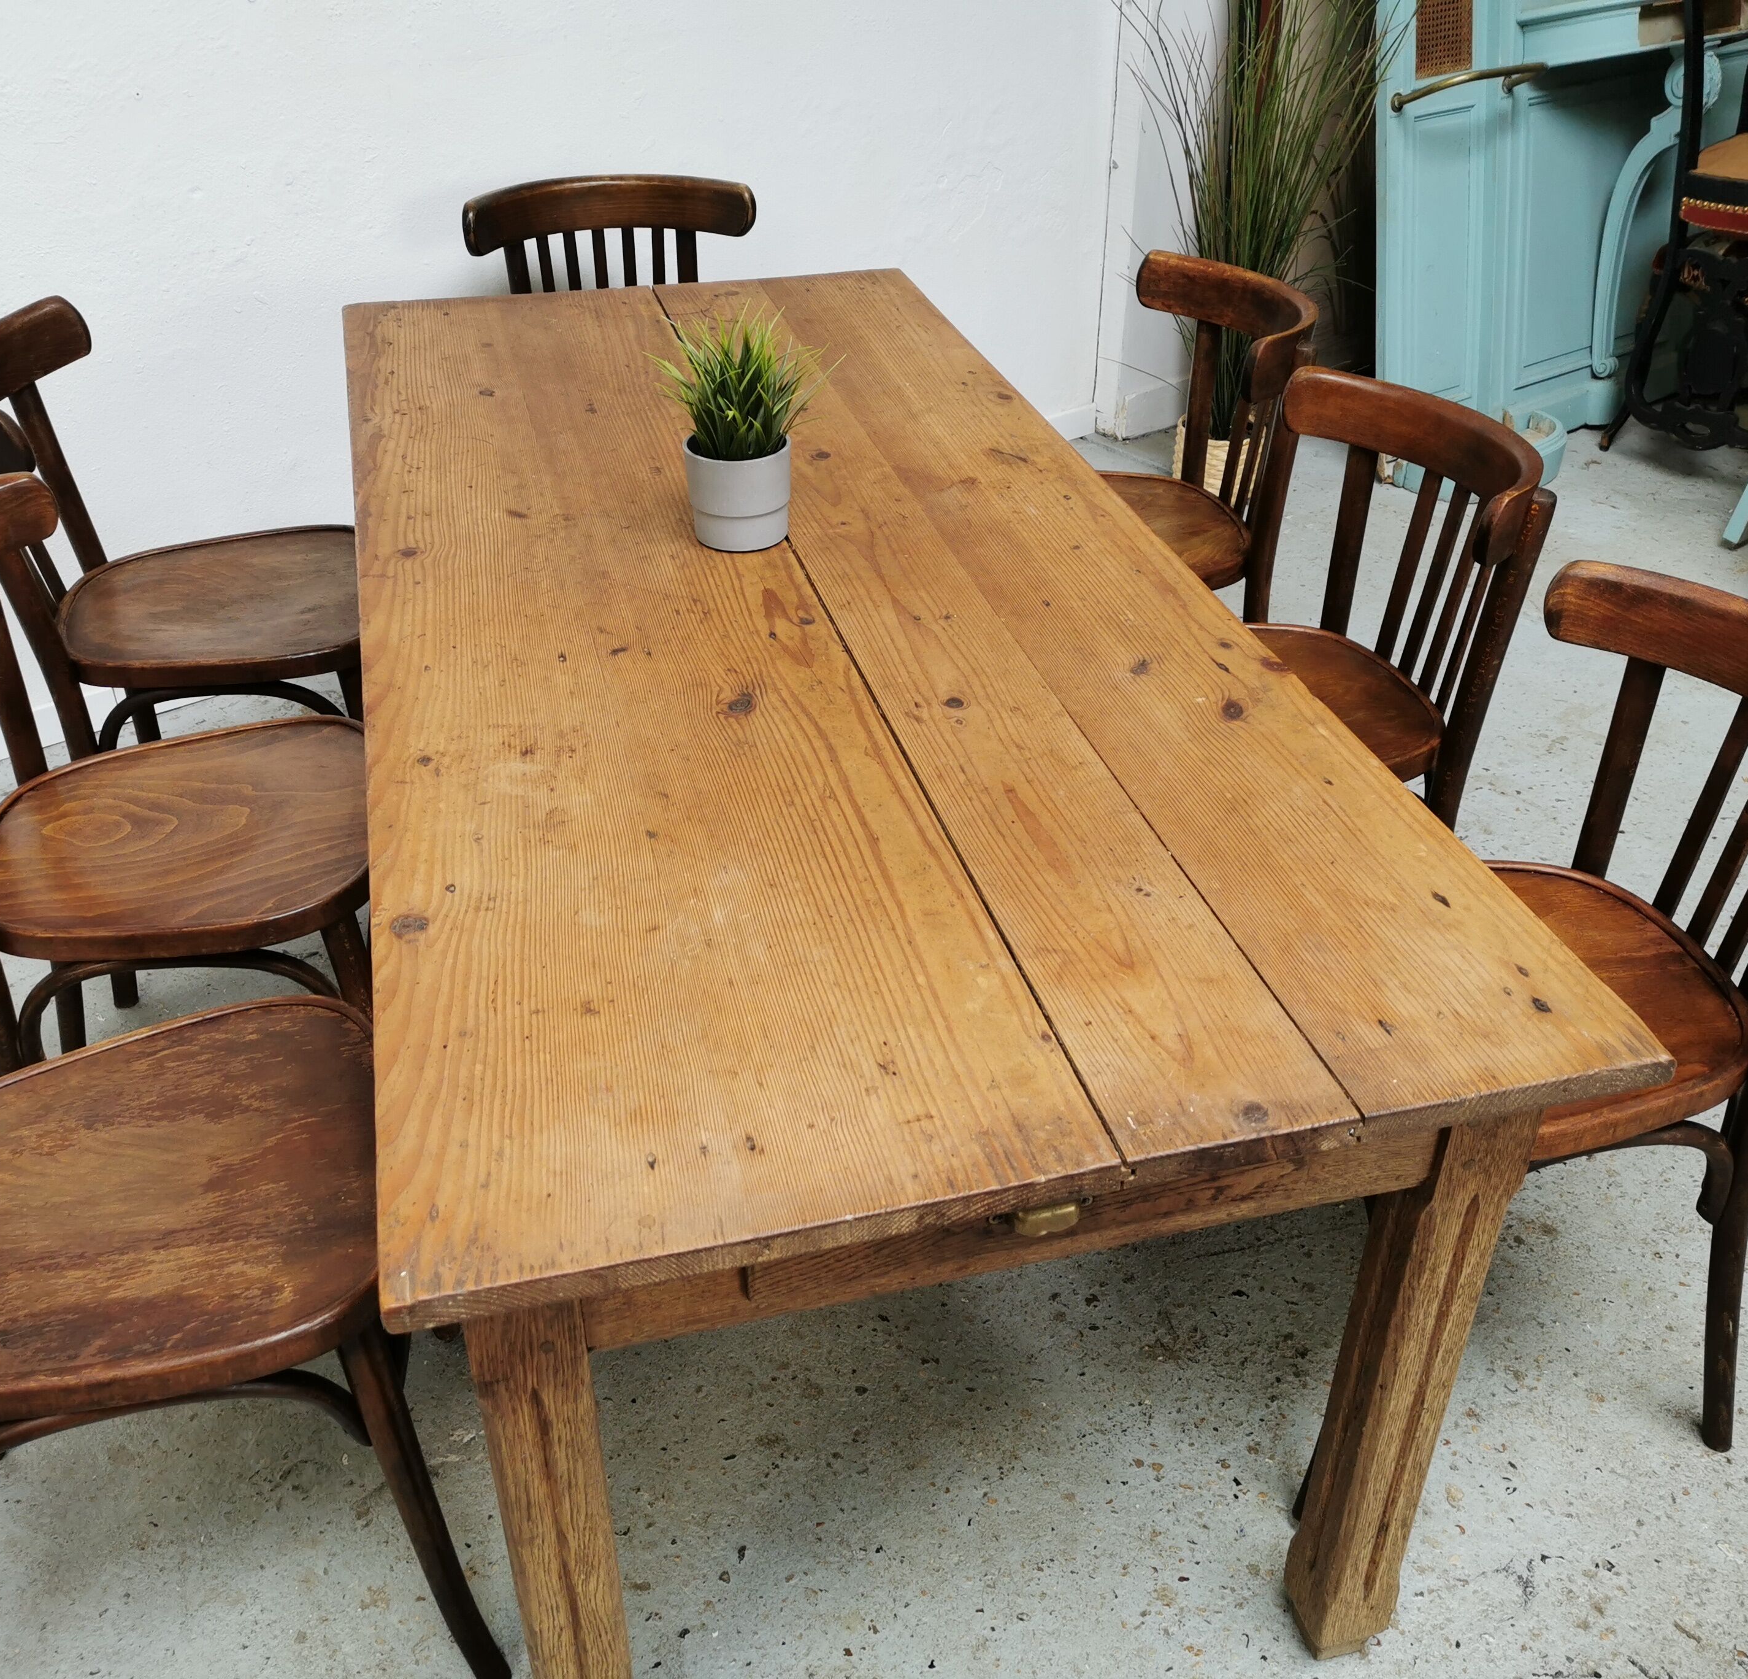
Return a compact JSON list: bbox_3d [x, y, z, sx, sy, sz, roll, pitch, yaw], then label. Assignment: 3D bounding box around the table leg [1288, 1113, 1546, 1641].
[{"bbox_3d":[0.429,0.418,1.423,0.075,0.724,0.073,-8,35,-13],"label":"table leg"}]

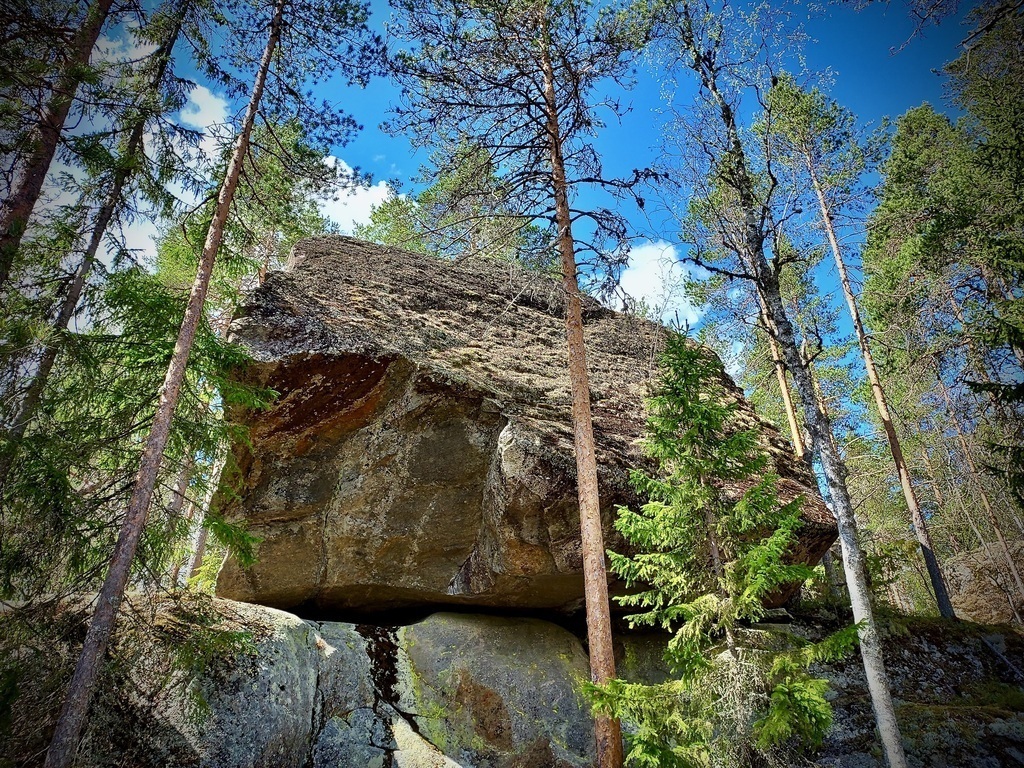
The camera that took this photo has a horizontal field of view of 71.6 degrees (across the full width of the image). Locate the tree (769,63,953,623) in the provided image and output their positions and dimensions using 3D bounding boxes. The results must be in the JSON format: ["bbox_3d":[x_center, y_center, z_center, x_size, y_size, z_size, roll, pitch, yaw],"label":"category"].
[{"bbox_3d":[6.905,-1.939,14.003,2.900,12.695,2.900,-1,-31,0],"label":"tree"}]

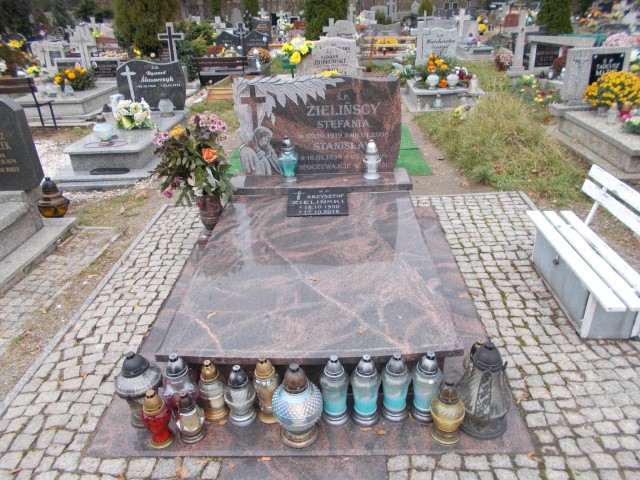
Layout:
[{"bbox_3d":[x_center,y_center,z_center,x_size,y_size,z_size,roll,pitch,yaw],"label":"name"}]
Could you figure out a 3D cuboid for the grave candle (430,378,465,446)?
[{"bbox_3d":[0.472,0.621,1.770,0.125,0.260,0.125,-2,28,4],"label":"grave candle"}]

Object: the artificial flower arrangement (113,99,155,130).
[{"bbox_3d":[-1.946,-1.308,5.029,0.380,0.260,0.270,-1,28,3],"label":"artificial flower arrangement"}]

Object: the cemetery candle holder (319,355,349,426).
[{"bbox_3d":[0.060,0.561,1.832,0.113,0.305,0.113,0,28,3],"label":"cemetery candle holder"}]

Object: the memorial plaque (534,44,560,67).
[{"bbox_3d":[3.390,-2.759,7.188,0.340,0.330,0.050,-2,28,4],"label":"memorial plaque"}]

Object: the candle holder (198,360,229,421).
[{"bbox_3d":[-0.419,0.575,1.883,0.117,0.258,0.117,0,28,3],"label":"candle holder"}]

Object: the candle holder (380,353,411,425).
[{"bbox_3d":[0.288,0.551,1.825,0.114,0.285,0.114,-1,28,3],"label":"candle holder"}]

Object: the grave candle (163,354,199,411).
[{"bbox_3d":[-0.571,0.580,1.953,0.140,0.280,0.140,-2,28,4],"label":"grave candle"}]

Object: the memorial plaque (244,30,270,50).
[{"bbox_3d":[-1.101,-3.426,8.424,0.460,0.470,0.080,0,28,3],"label":"memorial plaque"}]

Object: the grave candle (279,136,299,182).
[{"bbox_3d":[-0.198,-0.529,3.147,0.131,0.294,0.131,-1,28,3],"label":"grave candle"}]

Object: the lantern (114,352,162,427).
[{"bbox_3d":[-0.702,0.567,1.837,0.186,0.330,0.186,0,28,3],"label":"lantern"}]

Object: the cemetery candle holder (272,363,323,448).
[{"bbox_3d":[-0.080,0.584,1.750,0.188,0.326,0.188,-1,28,3],"label":"cemetery candle holder"}]

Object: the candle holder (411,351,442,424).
[{"bbox_3d":[0.403,0.545,1.809,0.112,0.302,0.112,-1,28,3],"label":"candle holder"}]

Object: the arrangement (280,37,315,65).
[{"bbox_3d":[-0.289,-2.481,6.287,0.420,0.330,0.320,-2,28,4],"label":"arrangement"}]

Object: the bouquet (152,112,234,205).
[{"bbox_3d":[-0.815,-0.528,3.098,0.470,0.500,0.430,-1,28,3],"label":"bouquet"}]

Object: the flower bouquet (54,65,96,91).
[{"bbox_3d":[-3.990,-2.674,7.935,0.560,0.350,0.420,-2,28,4],"label":"flower bouquet"}]

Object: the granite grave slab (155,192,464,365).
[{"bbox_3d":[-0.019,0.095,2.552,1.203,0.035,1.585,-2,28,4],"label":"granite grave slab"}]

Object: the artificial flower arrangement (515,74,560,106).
[{"bbox_3d":[2.968,-2.040,6.560,0.570,0.330,0.480,0,28,3],"label":"artificial flower arrangement"}]

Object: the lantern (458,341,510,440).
[{"bbox_3d":[0.623,0.537,1.777,0.195,0.365,0.195,0,28,3],"label":"lantern"}]

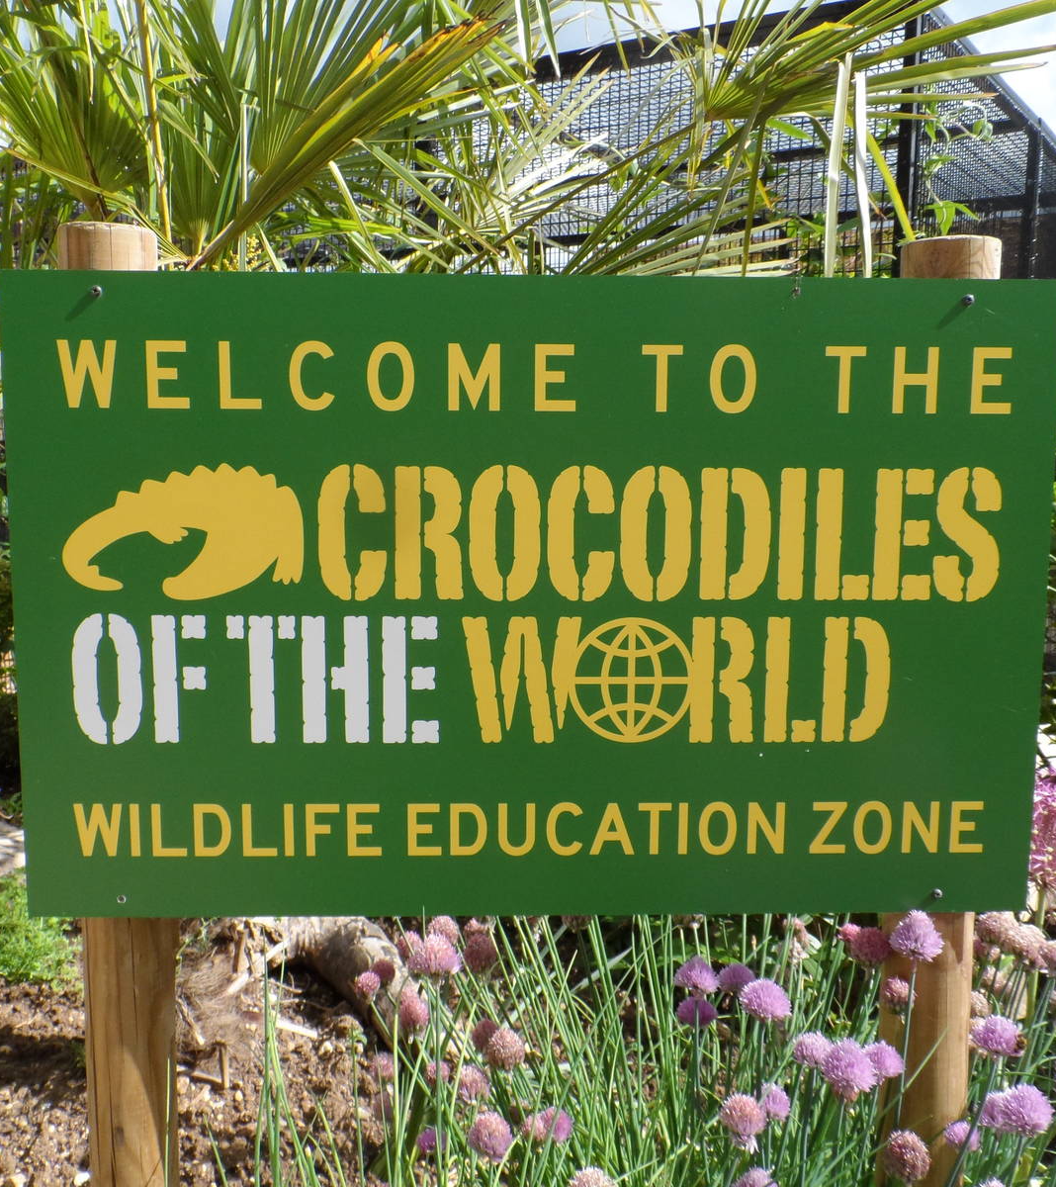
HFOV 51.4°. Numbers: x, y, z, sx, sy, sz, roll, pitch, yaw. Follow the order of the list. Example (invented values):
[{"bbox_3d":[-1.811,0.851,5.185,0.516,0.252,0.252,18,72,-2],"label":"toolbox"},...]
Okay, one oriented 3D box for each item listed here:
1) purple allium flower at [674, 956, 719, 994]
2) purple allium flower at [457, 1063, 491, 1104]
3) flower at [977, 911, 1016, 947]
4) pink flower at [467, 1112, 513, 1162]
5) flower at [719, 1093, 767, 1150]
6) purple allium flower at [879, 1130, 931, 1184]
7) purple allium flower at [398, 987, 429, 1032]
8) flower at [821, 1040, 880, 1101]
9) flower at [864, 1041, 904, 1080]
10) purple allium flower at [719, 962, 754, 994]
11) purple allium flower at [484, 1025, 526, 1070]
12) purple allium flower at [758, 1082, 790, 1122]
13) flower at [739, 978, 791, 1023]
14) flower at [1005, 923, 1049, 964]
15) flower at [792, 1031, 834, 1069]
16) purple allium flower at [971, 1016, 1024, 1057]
[{"bbox_3d":[0.128,0.288,0.830,0.033,0.029,0.033,0,6,0],"label":"purple allium flower"},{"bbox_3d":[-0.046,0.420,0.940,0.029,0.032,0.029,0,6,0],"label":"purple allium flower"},{"bbox_3d":[0.423,0.303,0.989,0.036,0.032,0.036,0,6,0],"label":"flower"},{"bbox_3d":[-0.023,0.337,0.680,0.028,0.030,0.028,0,6,0],"label":"pink flower"},{"bbox_3d":[0.135,0.332,0.690,0.030,0.033,0.030,0,6,0],"label":"flower"},{"bbox_3d":[0.298,0.445,0.867,0.038,0.040,0.038,0,6,0],"label":"purple allium flower"},{"bbox_3d":[-0.103,0.373,0.989,0.029,0.040,0.029,0,6,0],"label":"purple allium flower"},{"bbox_3d":[0.211,0.313,0.720,0.037,0.037,0.037,0,6,0],"label":"flower"},{"bbox_3d":[0.242,0.319,0.750,0.030,0.027,0.030,0,6,0],"label":"flower"},{"bbox_3d":[0.164,0.302,0.860,0.029,0.026,0.029,0,6,0],"label":"purple allium flower"},{"bbox_3d":[-0.016,0.311,0.750,0.028,0.029,0.028,0,6,0],"label":"purple allium flower"},{"bbox_3d":[0.205,0.422,0.910,0.026,0.030,0.026,0,6,0],"label":"purple allium flower"},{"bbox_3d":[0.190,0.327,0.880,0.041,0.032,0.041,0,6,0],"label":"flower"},{"bbox_3d":[0.445,0.313,0.979,0.036,0.035,0.036,0,6,0],"label":"flower"},{"bbox_3d":[0.228,0.366,0.880,0.034,0.028,0.034,0,6,0],"label":"flower"},{"bbox_3d":[0.383,0.363,0.898,0.041,0.034,0.041,0,6,0],"label":"purple allium flower"}]

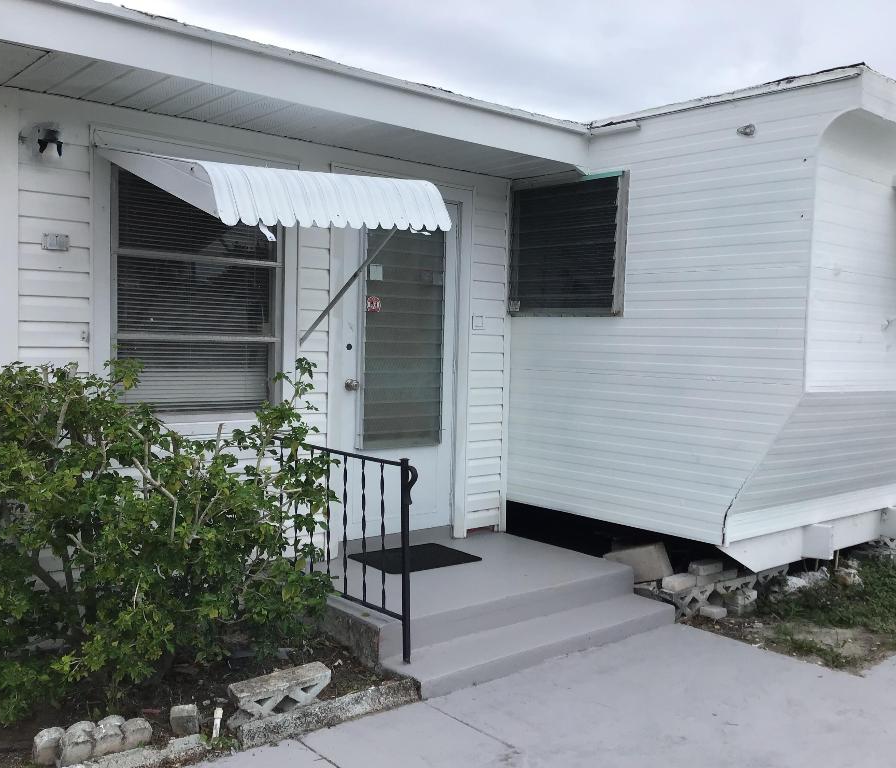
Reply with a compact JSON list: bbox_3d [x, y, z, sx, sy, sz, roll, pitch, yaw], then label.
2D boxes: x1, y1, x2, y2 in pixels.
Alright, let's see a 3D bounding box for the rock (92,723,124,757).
[{"bbox_3d":[-1.215,1.254,3.247,0.105,0.087,0.095,-1,4,-41],"label":"rock"}]

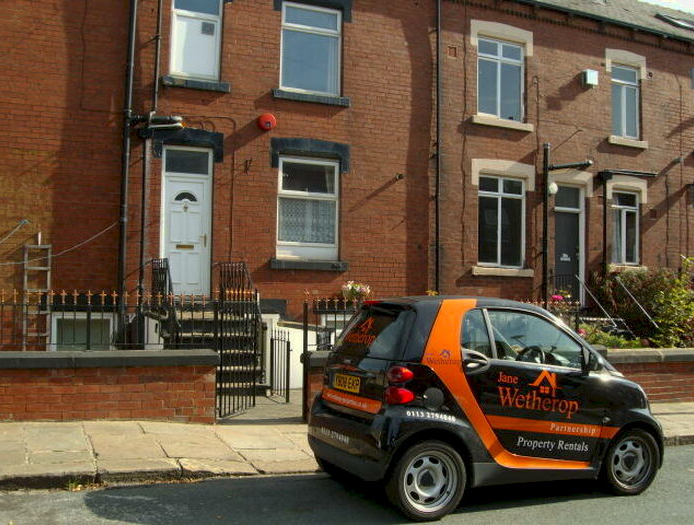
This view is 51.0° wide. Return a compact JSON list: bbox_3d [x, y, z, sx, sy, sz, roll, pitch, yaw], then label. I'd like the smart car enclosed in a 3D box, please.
[{"bbox_3d":[1.190,1.095,6.120,2.690,1.540,1.600,3,-3,-22],"label":"smart car"}]

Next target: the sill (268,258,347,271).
[{"bbox_3d":[-0.641,0.048,12.831,1.390,0.150,0.190,2,-3,-23],"label":"sill"}]

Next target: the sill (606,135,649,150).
[{"bbox_3d":[6.175,-2.619,16.087,1.120,0.150,0.180,2,-3,-23],"label":"sill"}]

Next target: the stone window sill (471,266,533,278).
[{"bbox_3d":[3.080,0.184,14.296,1.390,0.155,0.190,2,-3,-23],"label":"stone window sill"}]

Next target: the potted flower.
[{"bbox_3d":[0.167,0.543,12.938,0.440,0.410,0.400,2,-3,-23],"label":"potted flower"}]

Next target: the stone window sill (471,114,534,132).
[{"bbox_3d":[3.112,-2.756,14.439,1.390,0.155,0.190,2,-3,-23],"label":"stone window sill"}]

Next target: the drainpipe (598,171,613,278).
[{"bbox_3d":[5.410,-0.697,15.187,0.170,2.500,0.170,2,-3,-23],"label":"drainpipe"}]

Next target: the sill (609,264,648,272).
[{"bbox_3d":[6.119,0.135,15.935,1.120,0.150,0.180,2,-3,-23],"label":"sill"}]

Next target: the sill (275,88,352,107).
[{"bbox_3d":[-0.657,-2.941,13.129,1.430,0.150,0.180,2,-3,-23],"label":"sill"}]

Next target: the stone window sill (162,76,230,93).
[{"bbox_3d":[-2.554,-2.985,12.314,1.120,0.148,0.180,2,-3,-23],"label":"stone window sill"}]

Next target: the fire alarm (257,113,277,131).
[{"bbox_3d":[-1.370,-2.426,12.557,0.320,0.315,0.160,2,-3,-23],"label":"fire alarm"}]

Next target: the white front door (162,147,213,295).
[{"bbox_3d":[-2.690,-0.689,12.293,0.860,2.490,0.100,2,-3,-23],"label":"white front door"}]

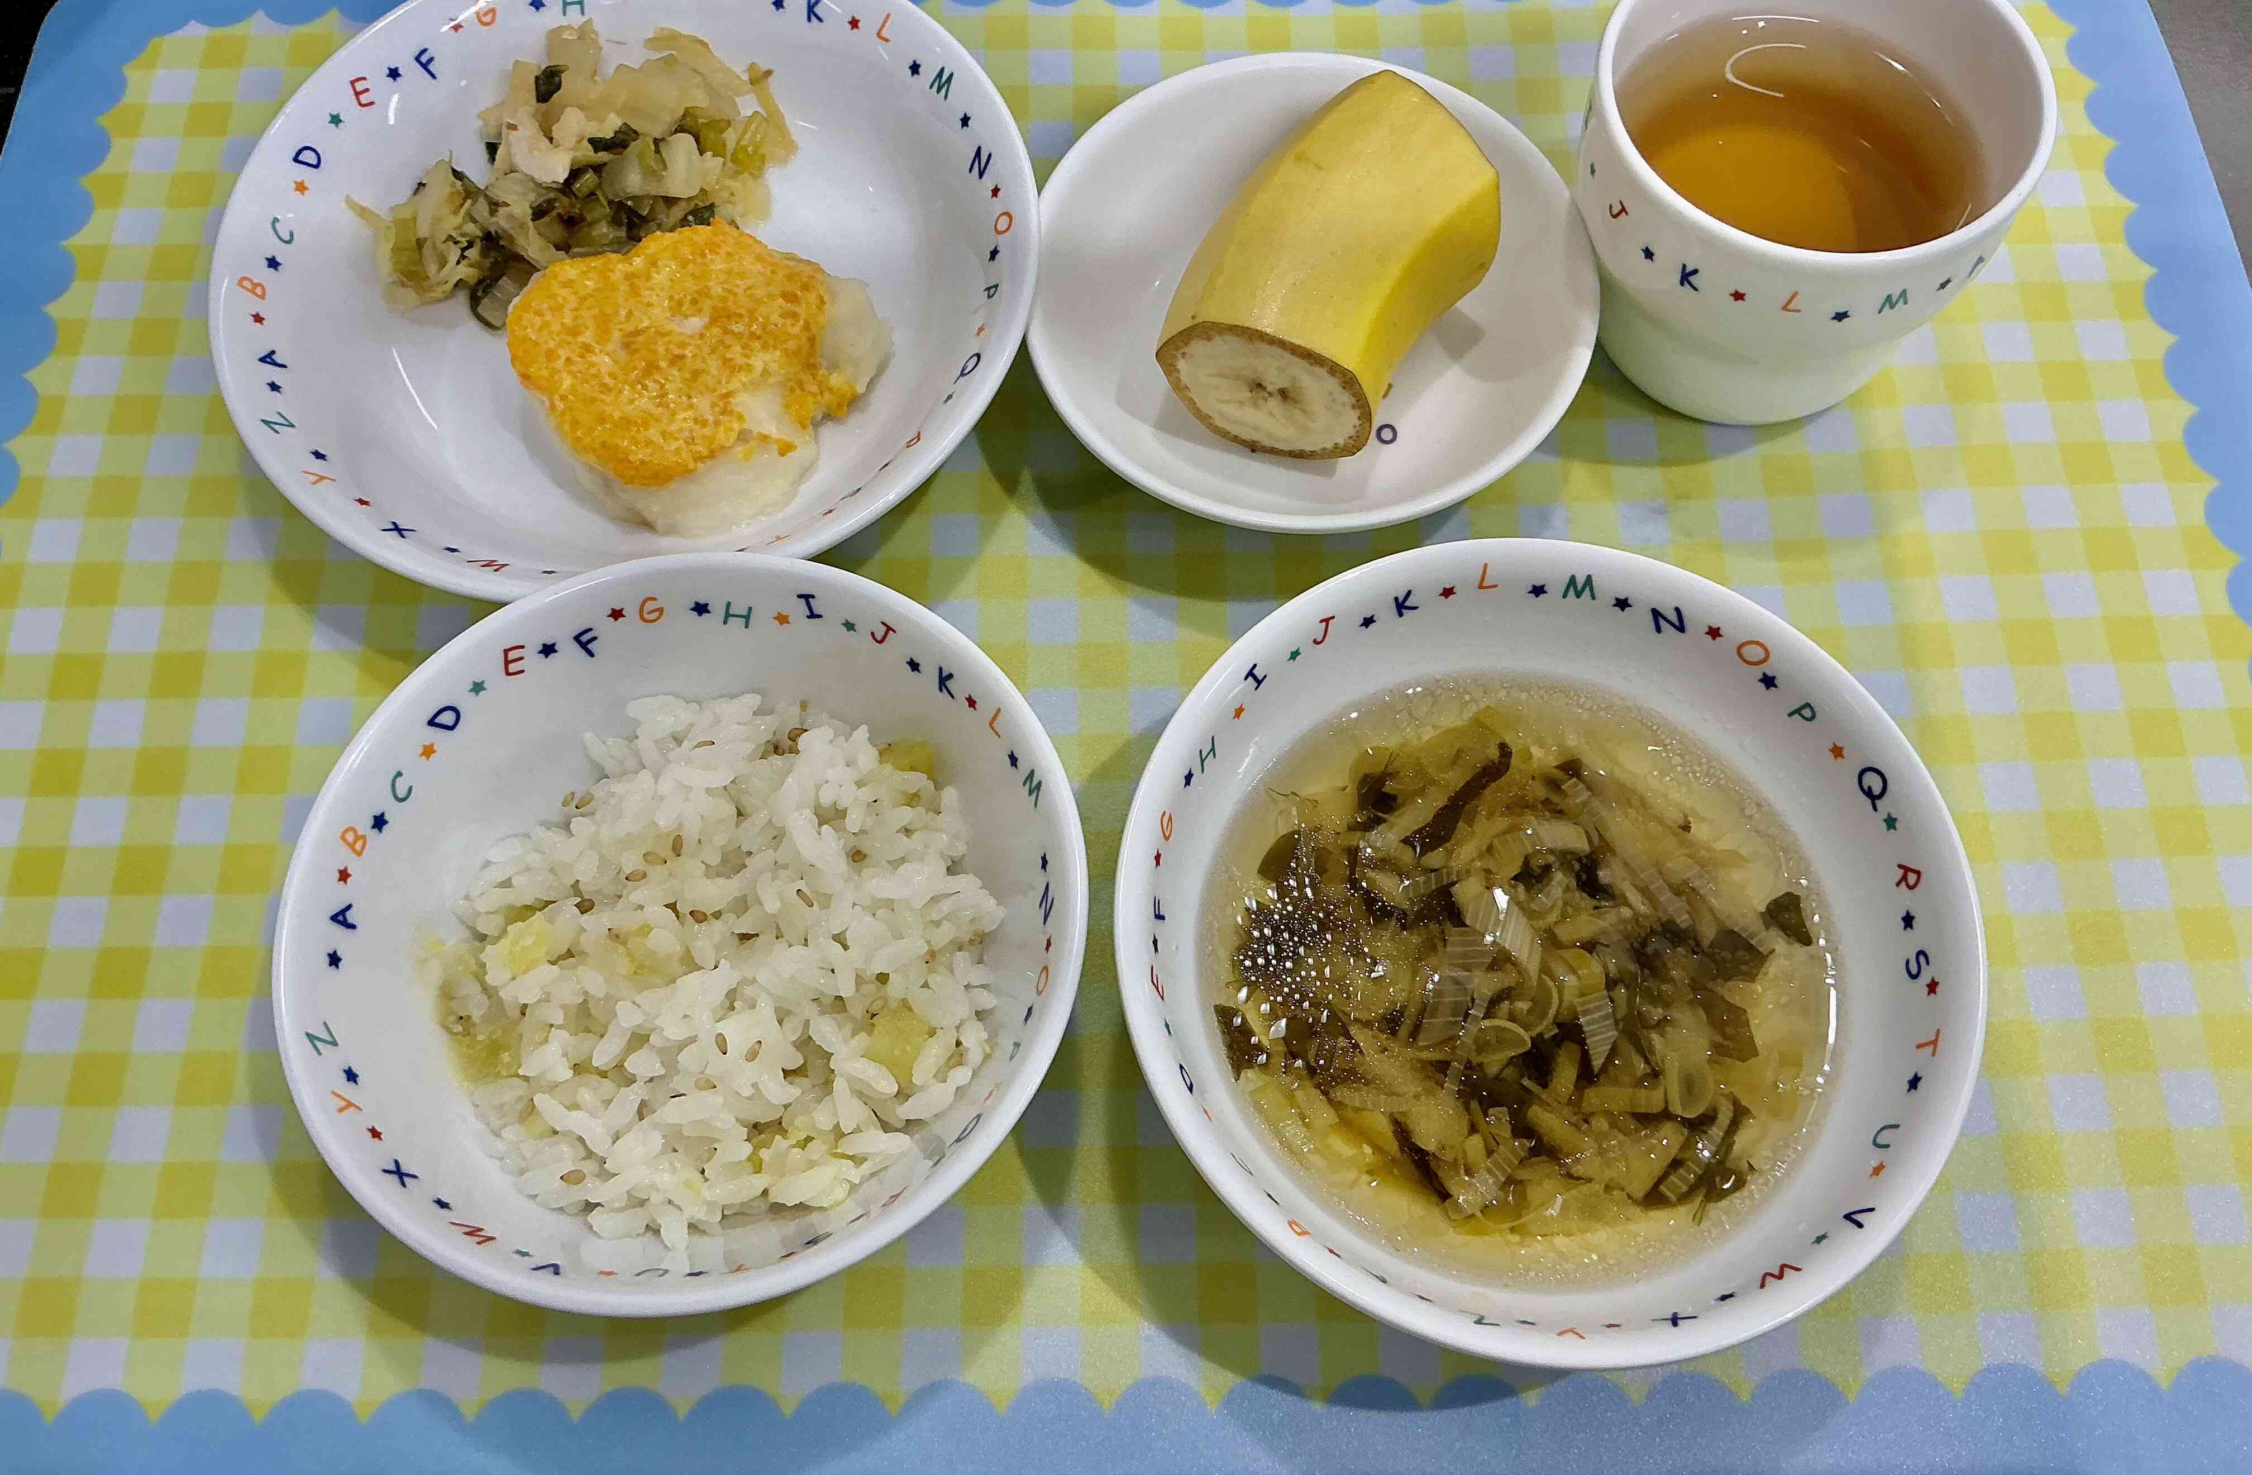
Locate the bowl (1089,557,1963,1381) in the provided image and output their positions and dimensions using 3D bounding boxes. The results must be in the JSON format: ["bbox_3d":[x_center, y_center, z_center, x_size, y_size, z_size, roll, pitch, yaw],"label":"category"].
[{"bbox_3d":[0.060,0.034,0.286,0.121,0.045,0.121,0,66,1],"label":"bowl"}]

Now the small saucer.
[{"bbox_3d":[0.033,-0.075,0.342,0.100,0.030,0.100,0,66,1],"label":"small saucer"}]

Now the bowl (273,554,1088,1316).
[{"bbox_3d":[-0.063,0.032,0.289,0.114,0.044,0.114,0,66,1],"label":"bowl"}]

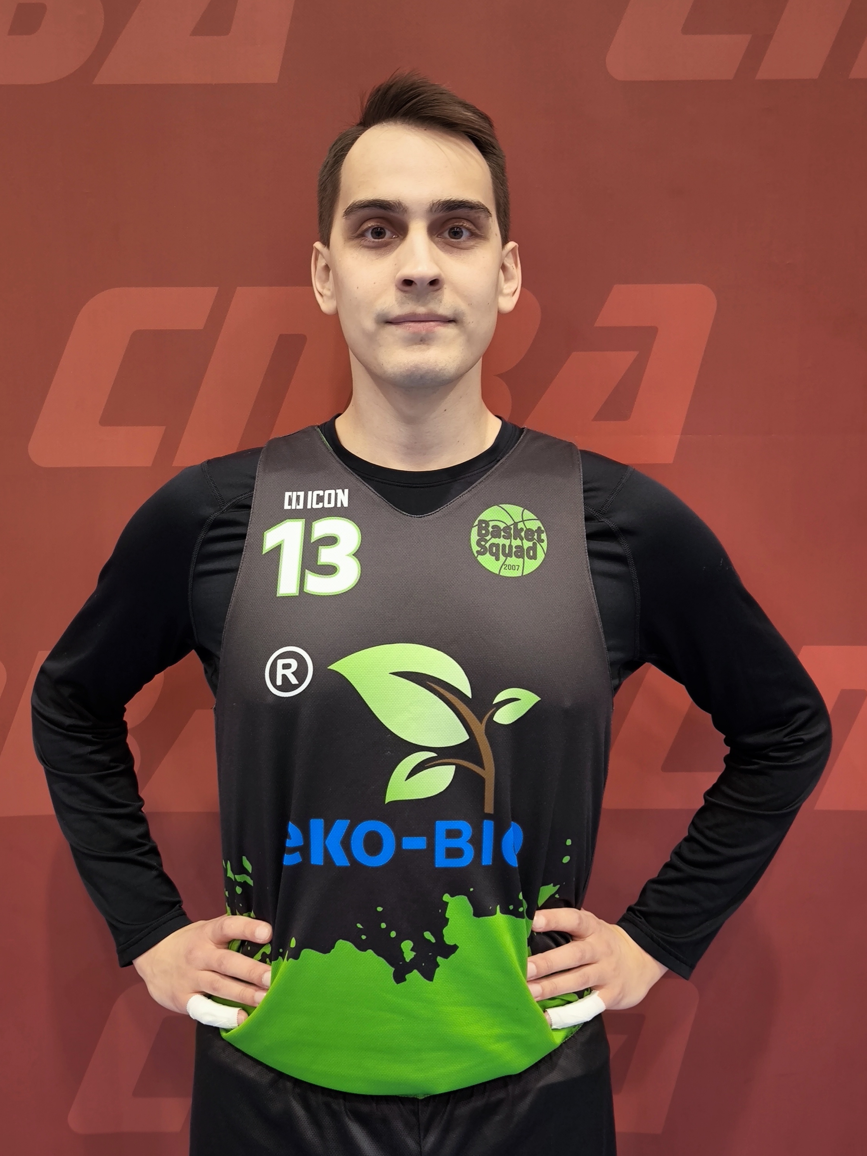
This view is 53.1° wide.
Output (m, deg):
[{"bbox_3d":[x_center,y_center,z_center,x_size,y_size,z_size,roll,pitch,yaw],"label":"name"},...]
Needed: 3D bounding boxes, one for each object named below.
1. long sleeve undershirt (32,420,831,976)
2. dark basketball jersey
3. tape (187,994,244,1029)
[{"bbox_3d":[-0.002,0.155,0.888,0.860,0.640,0.280,0,6,0],"label":"long sleeve undershirt"},{"bbox_3d":[-0.021,0.167,0.875,0.395,0.630,0.260,0,6,0],"label":"dark basketball jersey"},{"bbox_3d":[-0.223,0.442,0.887,0.058,0.025,0.026,16,12,21],"label":"tape"}]

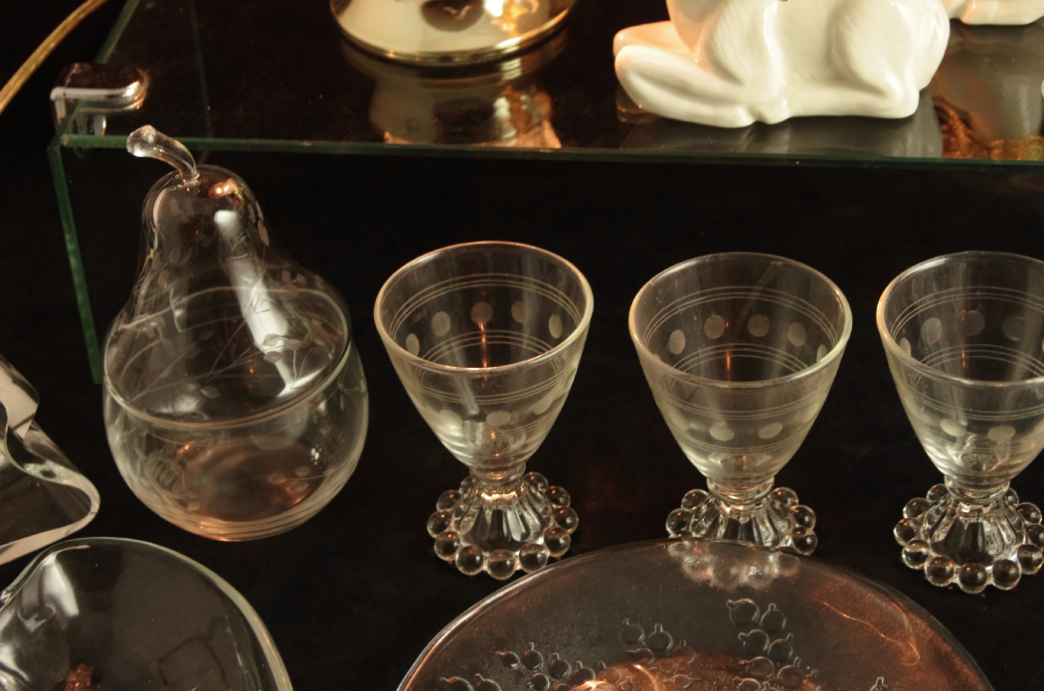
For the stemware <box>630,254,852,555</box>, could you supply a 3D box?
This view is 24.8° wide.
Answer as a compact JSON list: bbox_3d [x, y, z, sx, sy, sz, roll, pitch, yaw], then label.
[{"bbox_3d":[0.070,0.028,0.755,0.068,0.094,0.068,-4,38,0],"label":"stemware"}]

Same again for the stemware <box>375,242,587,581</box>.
[{"bbox_3d":[-0.009,0.025,0.767,0.068,0.094,0.068,-4,38,0],"label":"stemware"}]

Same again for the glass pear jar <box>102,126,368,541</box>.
[{"bbox_3d":[-0.098,-0.008,0.771,0.088,0.150,0.088,-4,38,0],"label":"glass pear jar"}]

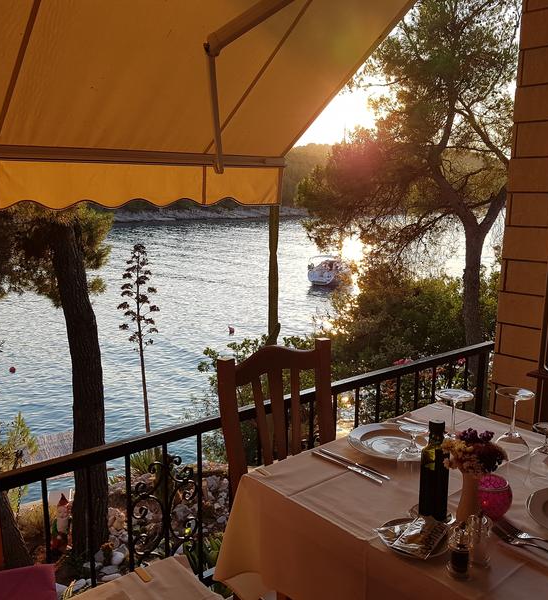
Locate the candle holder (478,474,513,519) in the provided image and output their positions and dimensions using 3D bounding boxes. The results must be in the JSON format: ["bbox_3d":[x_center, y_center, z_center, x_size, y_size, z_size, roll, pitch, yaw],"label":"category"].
[{"bbox_3d":[0.451,0.410,1.233,0.083,0.080,0.083,0,10,0],"label":"candle holder"}]

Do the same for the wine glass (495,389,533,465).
[{"bbox_3d":[0.546,0.318,1.380,0.090,0.212,0.090,0,10,0],"label":"wine glass"}]

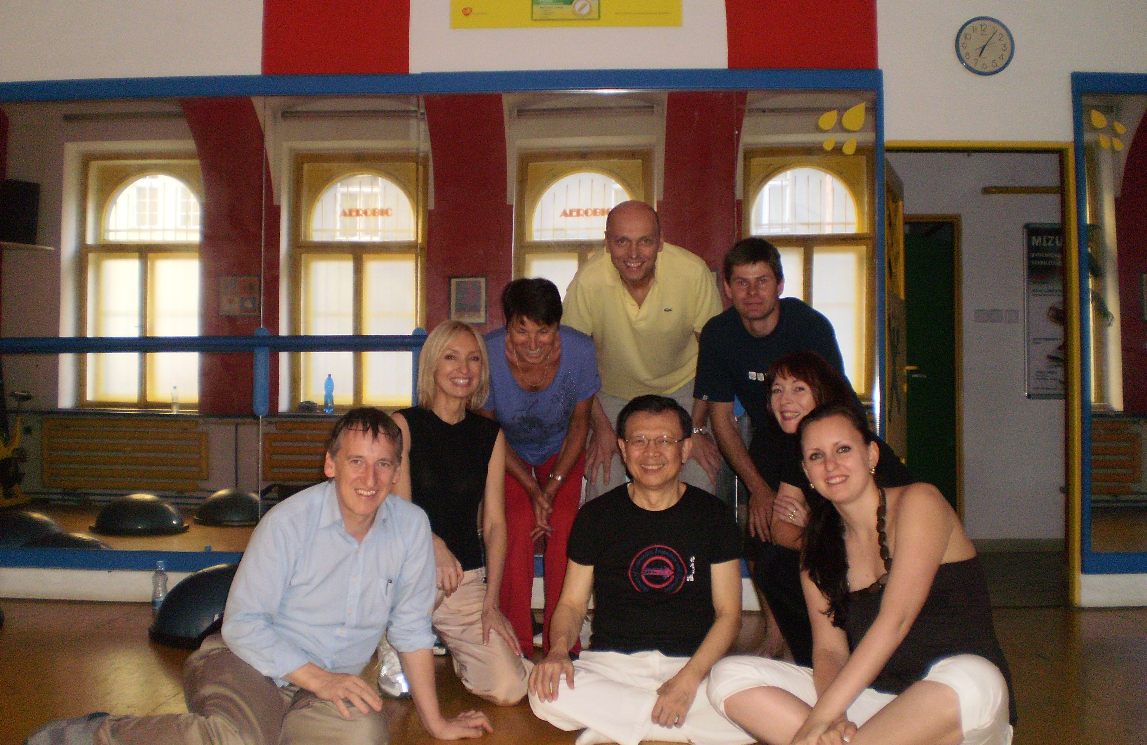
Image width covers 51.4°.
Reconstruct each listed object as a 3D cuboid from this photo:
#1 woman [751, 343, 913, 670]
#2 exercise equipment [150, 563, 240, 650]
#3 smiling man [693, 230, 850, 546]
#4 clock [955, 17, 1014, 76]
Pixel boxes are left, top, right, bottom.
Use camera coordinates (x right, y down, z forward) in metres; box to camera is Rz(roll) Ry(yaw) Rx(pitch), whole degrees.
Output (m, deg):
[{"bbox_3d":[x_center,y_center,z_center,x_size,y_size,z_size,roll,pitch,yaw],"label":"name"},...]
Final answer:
[{"bbox_3d":[0.735,0.419,3.320,0.580,0.950,0.700,-1,-3,25],"label":"woman"},{"bbox_3d":[-1.080,0.769,3.930,0.640,0.270,0.640,0,-2,0],"label":"exercise equipment"},{"bbox_3d":[0.620,0.256,3.730,0.530,1.310,0.750,0,-2,14],"label":"smiling man"},{"bbox_3d":[1.660,-1.320,4.796,0.240,0.240,0.040,0,-2,3],"label":"clock"}]

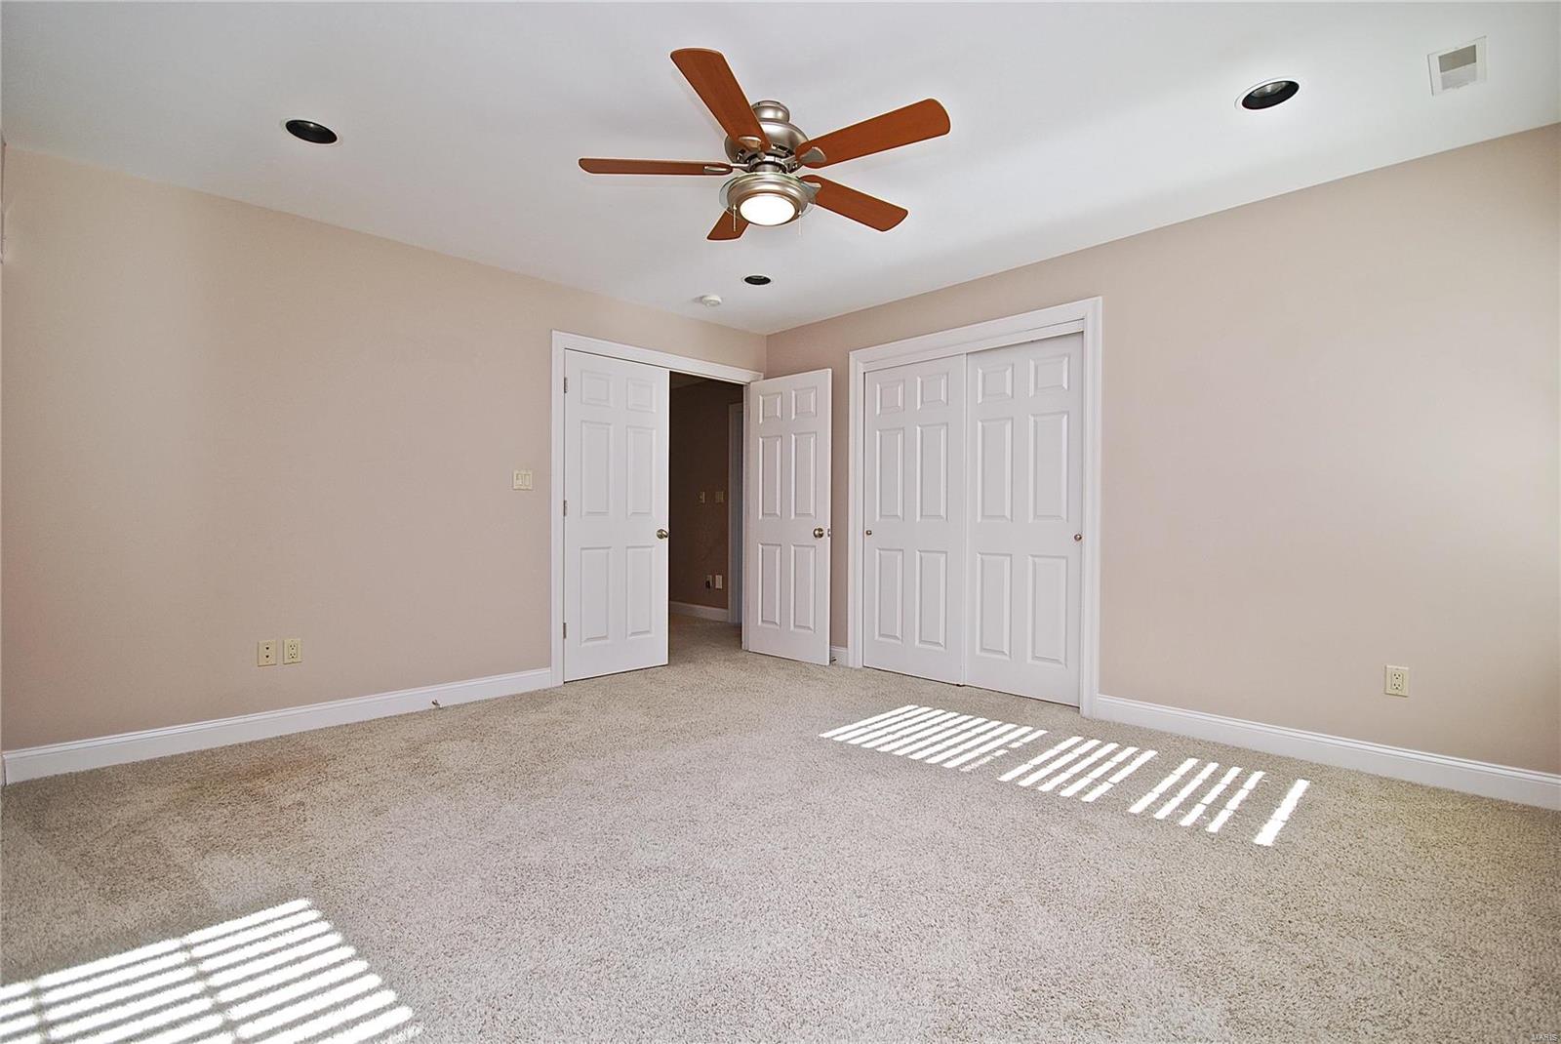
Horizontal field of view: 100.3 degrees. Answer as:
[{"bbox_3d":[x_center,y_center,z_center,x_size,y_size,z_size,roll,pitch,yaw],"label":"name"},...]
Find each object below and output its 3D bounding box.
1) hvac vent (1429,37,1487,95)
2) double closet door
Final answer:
[{"bbox_3d":[2.109,-1.413,2.026,0.280,0.020,0.125,-1,1,-44],"label":"hvac vent"},{"bbox_3d":[1.120,-0.013,4.040,0.080,2.030,1.480,-1,1,-44],"label":"double closet door"}]

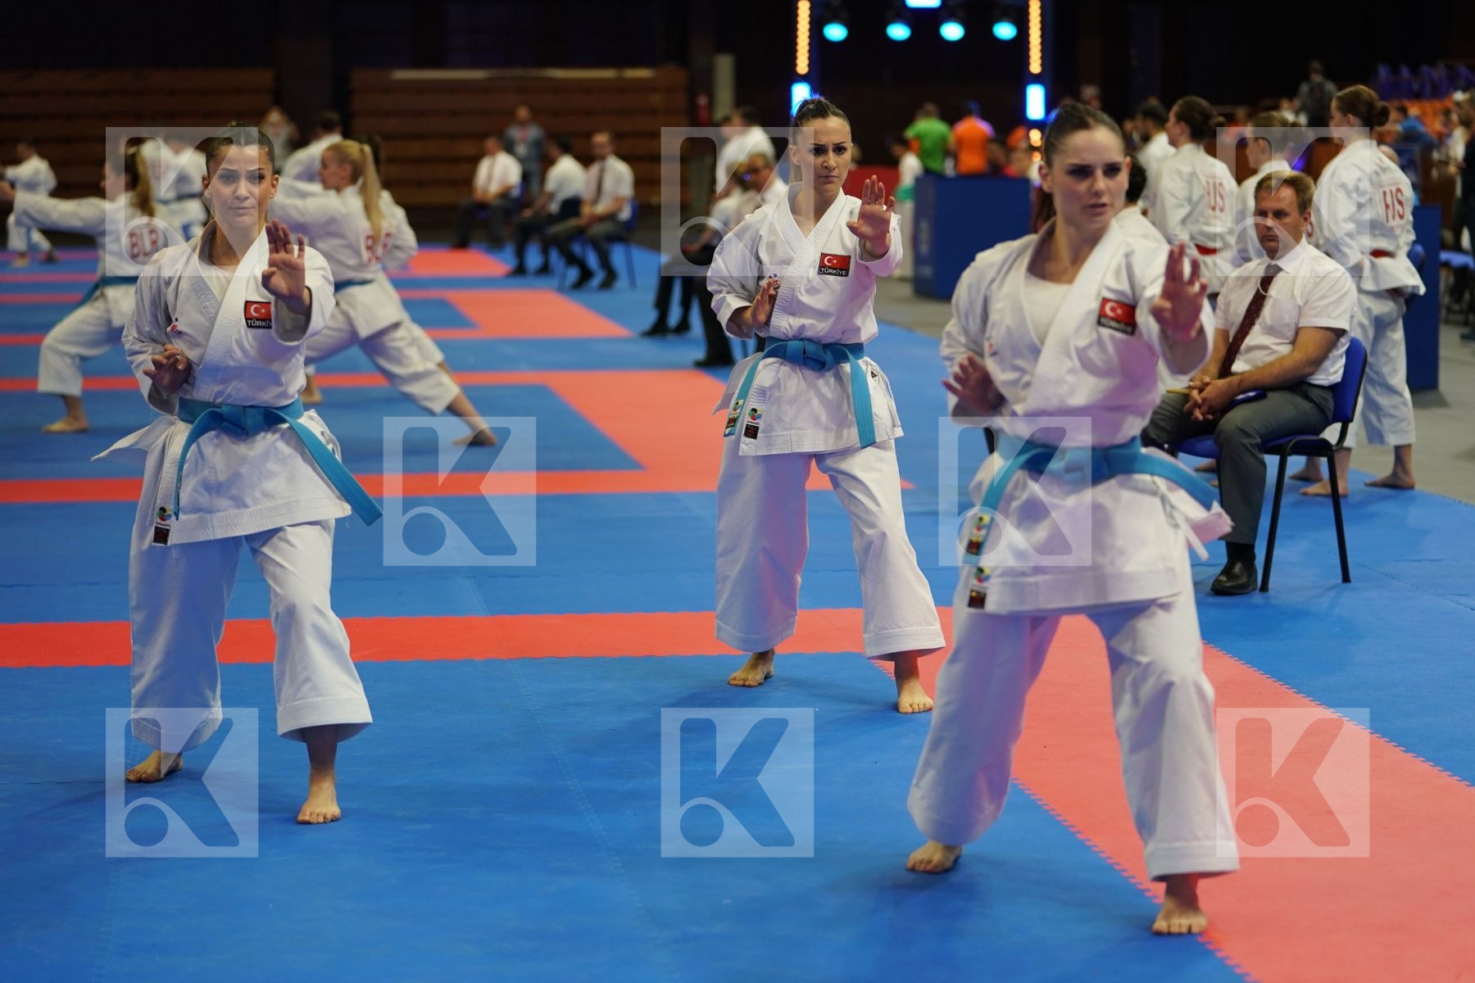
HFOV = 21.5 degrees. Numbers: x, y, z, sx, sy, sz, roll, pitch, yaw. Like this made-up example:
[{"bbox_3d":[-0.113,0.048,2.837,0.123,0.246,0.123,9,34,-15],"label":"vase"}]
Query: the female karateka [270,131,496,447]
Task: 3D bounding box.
[{"bbox_3d":[-1.845,-1.015,19.200,1.450,1.450,0.750,4,7,41],"label":"female karateka"}]

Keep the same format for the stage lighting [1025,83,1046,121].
[{"bbox_3d":[4.099,-5.356,53.500,0.270,0.490,0.180,1,6,12],"label":"stage lighting"}]

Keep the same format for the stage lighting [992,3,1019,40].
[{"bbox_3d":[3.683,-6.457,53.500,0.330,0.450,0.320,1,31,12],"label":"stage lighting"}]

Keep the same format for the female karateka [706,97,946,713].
[{"bbox_3d":[0.245,-0.251,10.250,0.630,1.560,0.920,0,5,5],"label":"female karateka"}]

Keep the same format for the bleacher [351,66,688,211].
[{"bbox_3d":[-3.400,-5.500,60.600,5.250,2.250,1.100,-1,5,-7],"label":"bleacher"}]

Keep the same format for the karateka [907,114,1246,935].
[{"bbox_3d":[0.642,0.022,7.520,0.630,1.540,0.860,0,5,3],"label":"karateka"}]

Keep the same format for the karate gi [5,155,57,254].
[{"bbox_3d":[-7.822,-3.183,43.100,0.620,1.070,0.500,-4,6,-32],"label":"karate gi"}]

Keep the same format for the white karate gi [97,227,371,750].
[{"bbox_3d":[-1.130,0.018,8.820,0.660,1.230,0.860,0,5,-2],"label":"white karate gi"}]

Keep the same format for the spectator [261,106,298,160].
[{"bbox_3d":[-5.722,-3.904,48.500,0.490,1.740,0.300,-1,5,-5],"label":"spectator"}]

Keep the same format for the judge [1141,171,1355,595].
[{"bbox_3d":[1.648,-0.366,12.720,0.600,1.330,0.820,5,8,44],"label":"judge"}]

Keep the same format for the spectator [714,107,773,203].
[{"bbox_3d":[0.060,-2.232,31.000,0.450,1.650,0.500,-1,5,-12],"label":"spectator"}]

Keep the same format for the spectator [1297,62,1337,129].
[{"bbox_3d":[6.695,-4.110,45.000,0.500,1.750,0.360,0,5,7],"label":"spectator"}]

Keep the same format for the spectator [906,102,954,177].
[{"bbox_3d":[2.056,-3.260,41.583,0.540,1.790,0.380,0,5,0],"label":"spectator"}]

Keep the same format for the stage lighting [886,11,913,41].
[{"bbox_3d":[1.810,-5.225,43.500,0.310,0.400,0.290,0,5,2],"label":"stage lighting"}]

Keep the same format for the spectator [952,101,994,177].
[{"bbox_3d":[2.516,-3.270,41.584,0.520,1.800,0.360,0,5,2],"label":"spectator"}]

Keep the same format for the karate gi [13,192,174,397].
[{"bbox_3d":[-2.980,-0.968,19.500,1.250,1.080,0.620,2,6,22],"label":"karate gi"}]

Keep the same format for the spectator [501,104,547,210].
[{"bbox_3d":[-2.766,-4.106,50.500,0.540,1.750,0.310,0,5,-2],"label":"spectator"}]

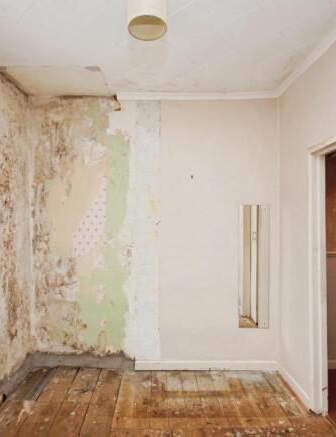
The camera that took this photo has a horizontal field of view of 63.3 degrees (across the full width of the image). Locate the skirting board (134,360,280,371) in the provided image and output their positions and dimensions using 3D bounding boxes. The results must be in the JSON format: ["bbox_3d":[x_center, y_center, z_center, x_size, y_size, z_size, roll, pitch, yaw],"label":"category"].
[{"bbox_3d":[0.389,1.470,2.740,1.460,0.095,0.022,0,0,0],"label":"skirting board"}]

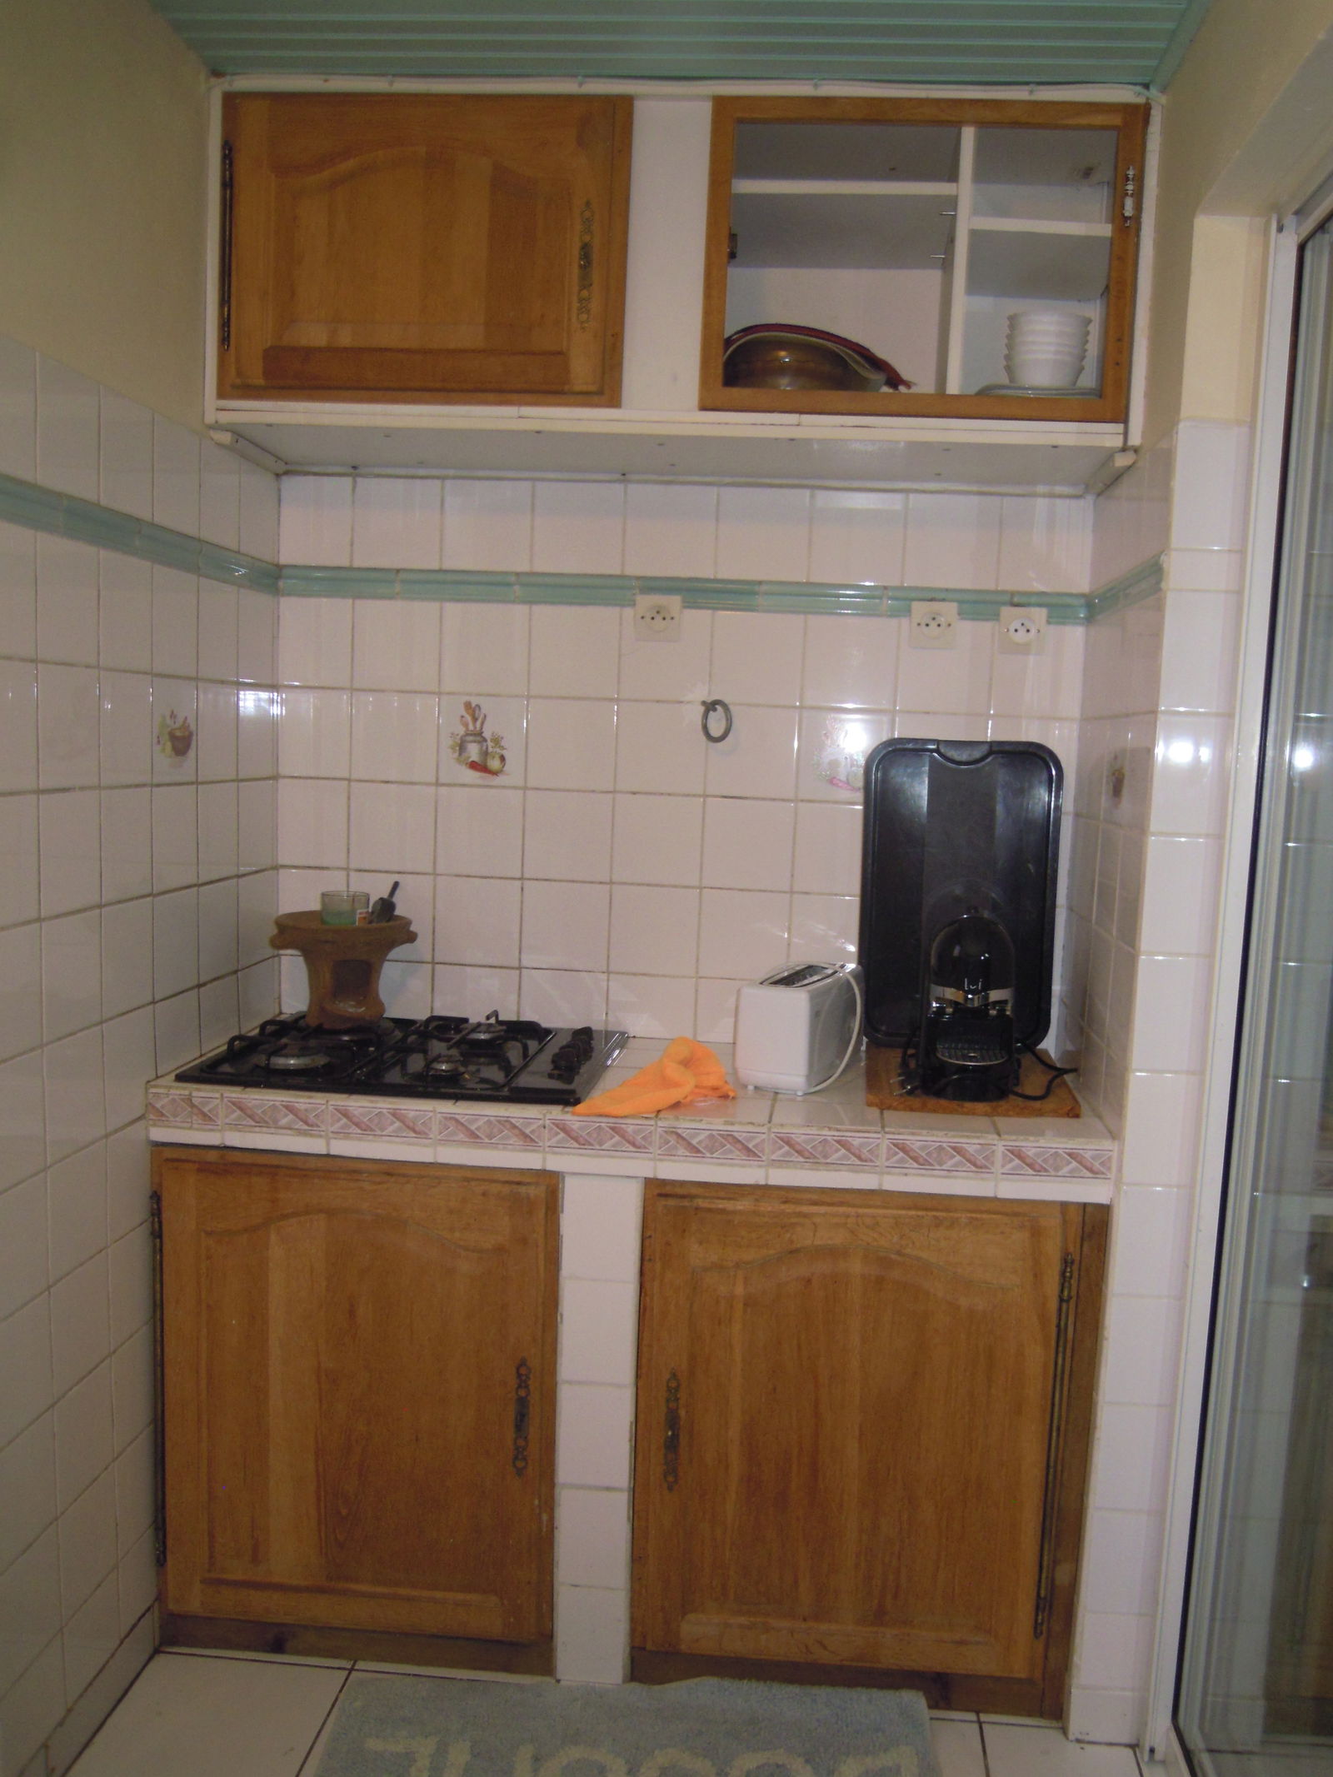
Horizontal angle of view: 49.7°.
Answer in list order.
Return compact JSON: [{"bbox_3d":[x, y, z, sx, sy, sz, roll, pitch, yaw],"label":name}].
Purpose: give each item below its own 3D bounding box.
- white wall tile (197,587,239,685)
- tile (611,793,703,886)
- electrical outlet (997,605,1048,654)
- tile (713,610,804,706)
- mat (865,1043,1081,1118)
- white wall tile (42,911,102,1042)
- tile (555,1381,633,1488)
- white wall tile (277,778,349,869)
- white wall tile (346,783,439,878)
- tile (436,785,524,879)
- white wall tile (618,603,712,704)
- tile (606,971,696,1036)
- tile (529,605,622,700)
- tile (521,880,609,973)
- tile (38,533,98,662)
[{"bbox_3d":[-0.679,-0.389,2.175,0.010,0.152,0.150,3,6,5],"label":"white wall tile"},{"bbox_3d":[-0.015,-0.082,2.400,0.150,0.150,0.010,2,6,6],"label":"tile"},{"bbox_3d":[0.581,-0.418,2.341,0.077,0.077,0.012,3,6,5],"label":"electrical outlet"},{"bbox_3d":[0.152,-0.379,2.374,0.150,0.150,0.008,3,6,6],"label":"tile"},{"bbox_3d":[0.462,0.292,2.231,0.302,0.014,0.390,3,6,8],"label":"mat"},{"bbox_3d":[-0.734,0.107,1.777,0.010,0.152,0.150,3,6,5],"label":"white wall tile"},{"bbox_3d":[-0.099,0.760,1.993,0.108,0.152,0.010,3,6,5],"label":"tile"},{"bbox_3d":[-0.610,-0.112,2.486,0.130,0.151,0.008,3,6,6],"label":"white wall tile"},{"bbox_3d":[-0.472,-0.104,2.480,0.150,0.150,0.009,3,6,5],"label":"white wall tile"},{"bbox_3d":[-0.315,-0.095,2.430,0.150,0.150,0.010,2,6,6],"label":"tile"},{"bbox_3d":[0.000,-0.386,2.391,0.150,0.150,0.008,3,6,6],"label":"white wall tile"},{"bbox_3d":[-0.024,0.201,2.452,0.150,0.103,0.008,3,6,6],"label":"tile"},{"bbox_3d":[-0.152,-0.394,2.407,0.150,0.150,0.008,3,6,6],"label":"tile"},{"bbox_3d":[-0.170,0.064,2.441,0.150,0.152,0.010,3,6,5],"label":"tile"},{"bbox_3d":[-0.716,-0.344,1.720,0.010,0.150,0.150,2,6,6],"label":"tile"}]

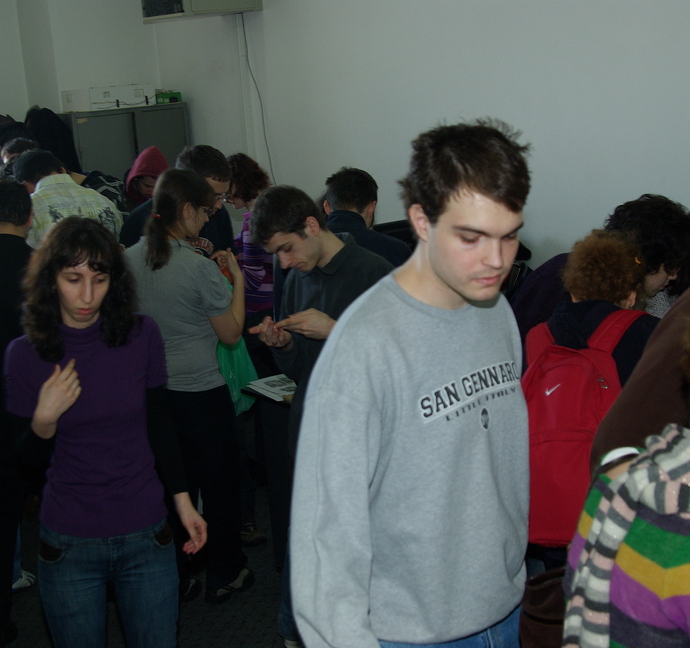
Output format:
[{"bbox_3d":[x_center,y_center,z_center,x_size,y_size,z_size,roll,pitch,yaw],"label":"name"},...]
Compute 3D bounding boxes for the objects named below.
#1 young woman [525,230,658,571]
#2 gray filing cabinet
[{"bbox_3d":[0.675,0.523,2.779,0.470,1.500,0.480,2,14,27],"label":"young woman"},{"bbox_3d":[-1.453,-0.519,7.558,0.420,1.810,0.950,6,16,39],"label":"gray filing cabinet"}]

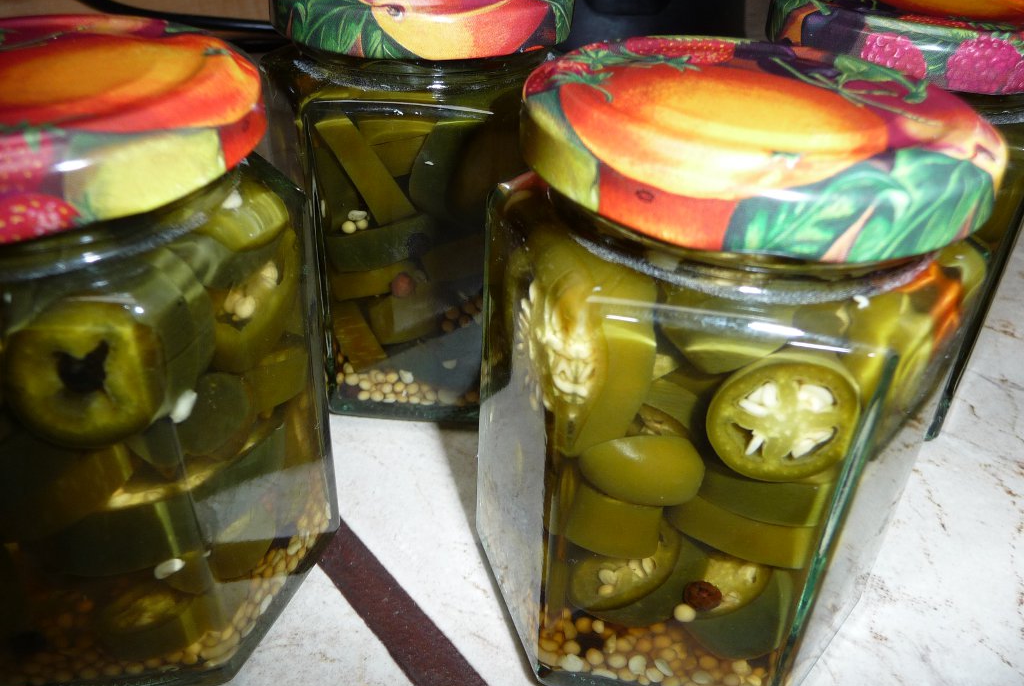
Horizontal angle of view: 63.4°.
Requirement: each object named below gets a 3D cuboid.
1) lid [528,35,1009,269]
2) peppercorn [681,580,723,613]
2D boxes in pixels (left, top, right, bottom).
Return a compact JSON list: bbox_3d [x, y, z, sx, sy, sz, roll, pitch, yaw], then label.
[{"bbox_3d":[0.033,-0.030,0.114,0.063,0.010,0.063,2,33,-1],"label":"lid"},{"bbox_3d":[0.029,0.038,0.125,0.006,0.005,0.006,9,34,9],"label":"peppercorn"}]

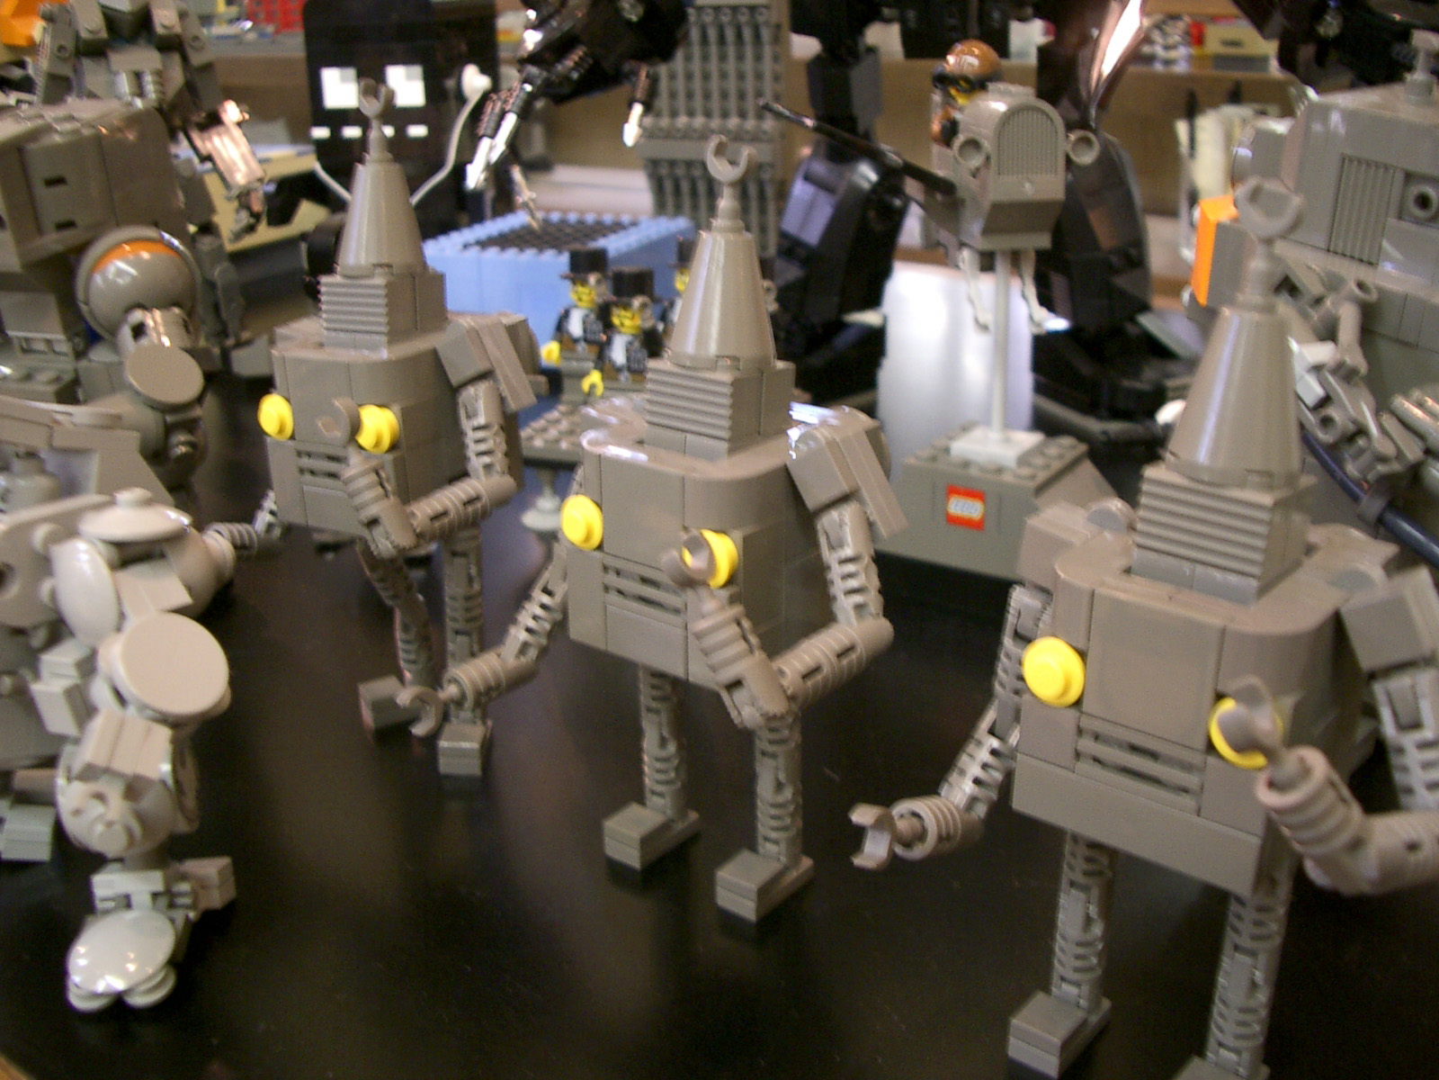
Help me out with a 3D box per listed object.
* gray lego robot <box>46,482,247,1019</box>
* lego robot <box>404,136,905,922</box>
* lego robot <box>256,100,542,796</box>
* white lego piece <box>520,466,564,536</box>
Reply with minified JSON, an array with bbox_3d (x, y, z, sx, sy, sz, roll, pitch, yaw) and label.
[{"bbox_3d":[-0.083,0.029,0.210,0.027,0.071,0.030,8,20,19],"label":"gray lego robot"},{"bbox_3d":[-0.007,-0.002,0.224,0.069,0.117,0.061,15,23,35],"label":"lego robot"},{"bbox_3d":[-0.065,-0.021,0.266,0.068,0.120,0.061,13,22,30],"label":"lego robot"},{"bbox_3d":[-0.051,-0.013,0.429,0.016,0.016,0.016,1,20,0],"label":"white lego piece"}]

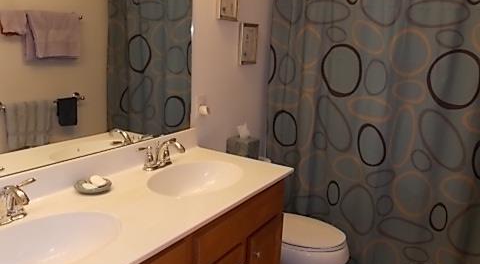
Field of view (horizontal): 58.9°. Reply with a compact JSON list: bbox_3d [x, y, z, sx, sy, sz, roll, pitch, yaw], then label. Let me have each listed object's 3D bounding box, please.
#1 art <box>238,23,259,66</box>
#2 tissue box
[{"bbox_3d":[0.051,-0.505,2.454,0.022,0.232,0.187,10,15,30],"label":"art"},{"bbox_3d":[0.022,0.116,2.410,0.134,0.145,0.129,10,15,30],"label":"tissue box"}]

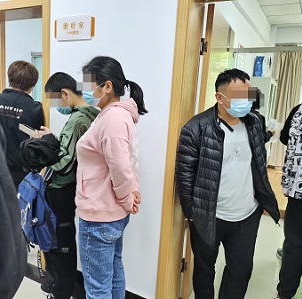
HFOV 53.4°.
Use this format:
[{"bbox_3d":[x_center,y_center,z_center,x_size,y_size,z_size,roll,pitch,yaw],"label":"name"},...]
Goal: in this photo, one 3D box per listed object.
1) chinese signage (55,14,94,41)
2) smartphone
[{"bbox_3d":[-0.491,-0.783,1.943,0.332,0.156,0.022,8,10,27],"label":"chinese signage"},{"bbox_3d":[-0.763,-0.112,1.890,0.160,0.010,0.076,29,-32,0],"label":"smartphone"}]

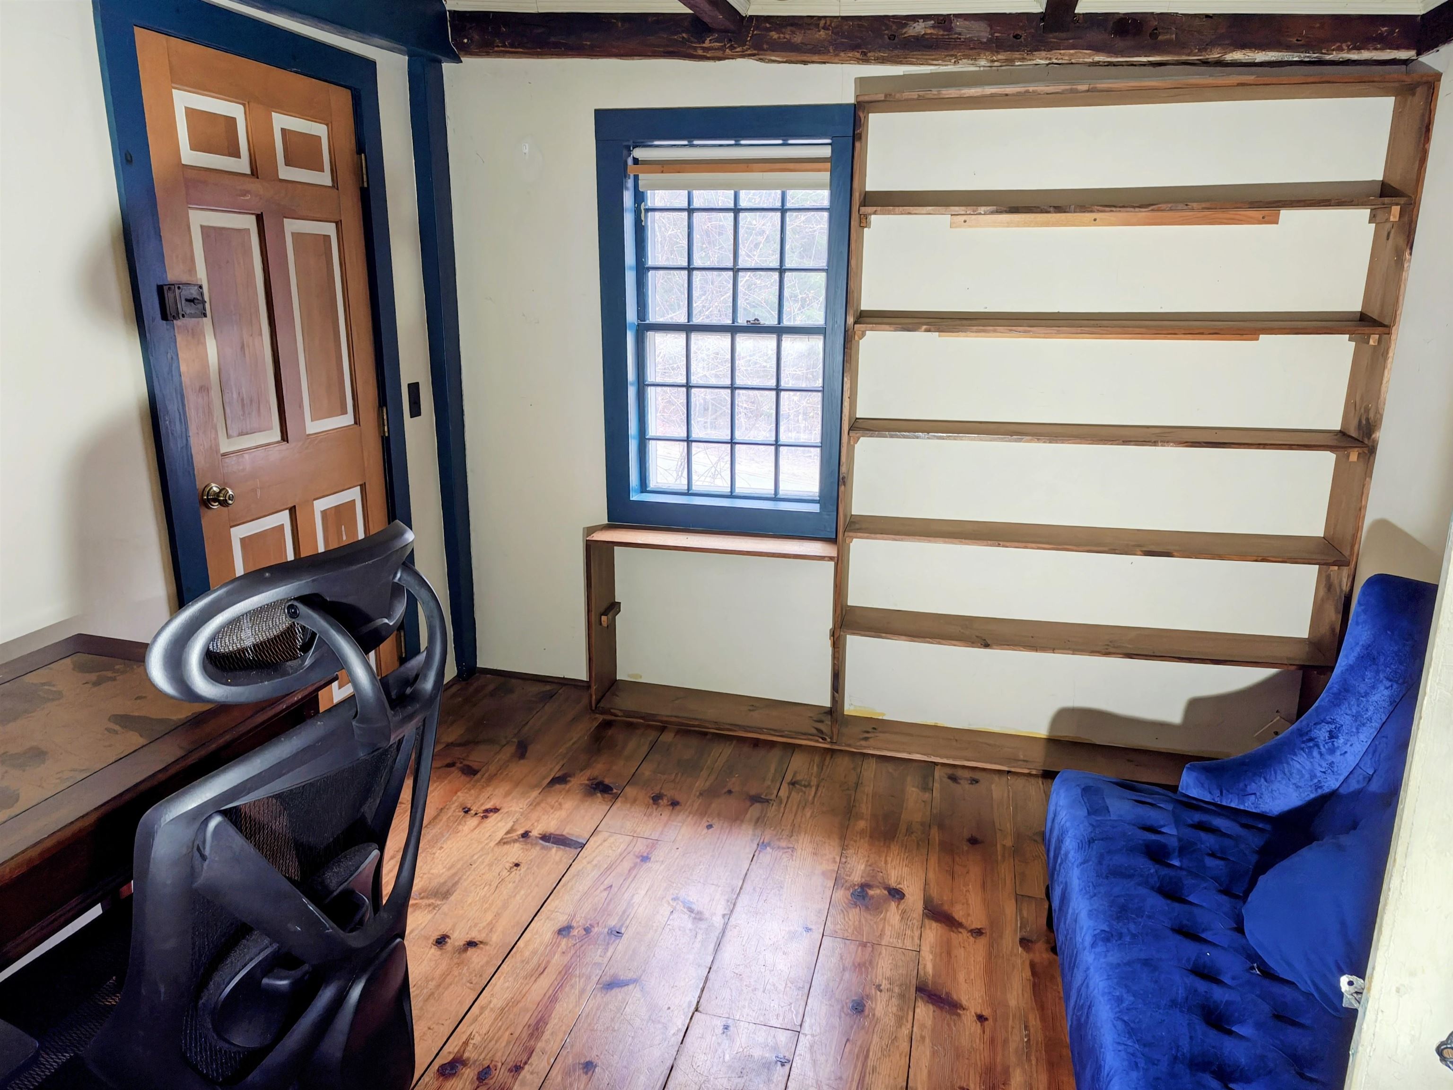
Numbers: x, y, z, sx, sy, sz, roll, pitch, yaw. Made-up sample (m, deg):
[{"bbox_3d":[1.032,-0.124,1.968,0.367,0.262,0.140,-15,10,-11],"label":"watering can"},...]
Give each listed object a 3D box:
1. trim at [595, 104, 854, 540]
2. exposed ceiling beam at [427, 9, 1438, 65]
[{"bbox_3d":[-0.008,-0.731,3.411,0.834,1.375,0.140,4,15,13],"label":"trim"},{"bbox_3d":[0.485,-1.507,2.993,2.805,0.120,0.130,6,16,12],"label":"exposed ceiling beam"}]

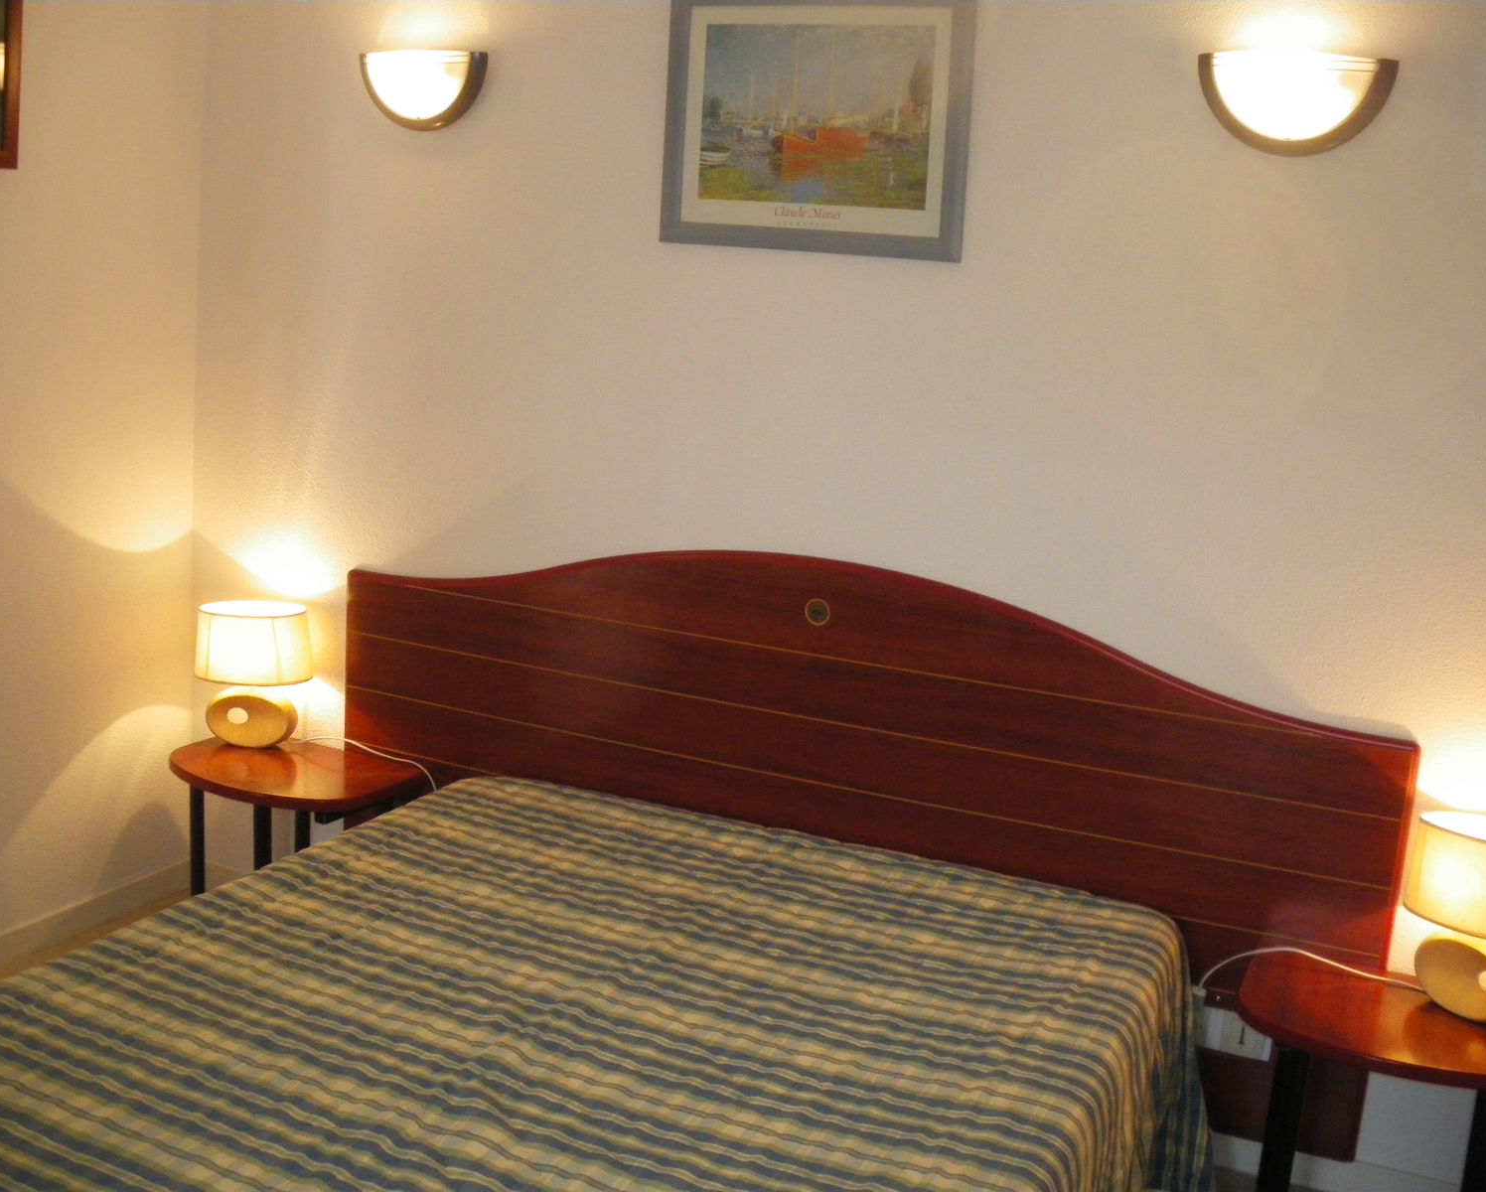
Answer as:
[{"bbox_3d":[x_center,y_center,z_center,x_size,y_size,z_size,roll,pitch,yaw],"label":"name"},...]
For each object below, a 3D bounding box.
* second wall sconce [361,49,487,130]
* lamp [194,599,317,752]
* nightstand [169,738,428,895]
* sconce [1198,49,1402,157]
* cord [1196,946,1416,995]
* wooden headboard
[{"bbox_3d":[-0.674,-1.022,3.317,0.310,0.157,0.105,9,11,23],"label":"second wall sconce"},{"bbox_3d":[-1.060,0.178,3.575,0.265,0.300,0.190,6,10,9],"label":"lamp"},{"bbox_3d":[-0.982,0.574,3.511,0.500,0.440,0.345,9,11,23],"label":"nightstand"},{"bbox_3d":[0.871,-0.789,2.646,0.310,0.157,0.105,9,11,23],"label":"sconce"},{"bbox_3d":[0.947,0.652,2.766,0.360,0.107,0.070,9,11,23],"label":"cord"},{"bbox_3d":[0.116,0.381,3.190,2.145,0.905,0.040,9,11,23],"label":"wooden headboard"}]

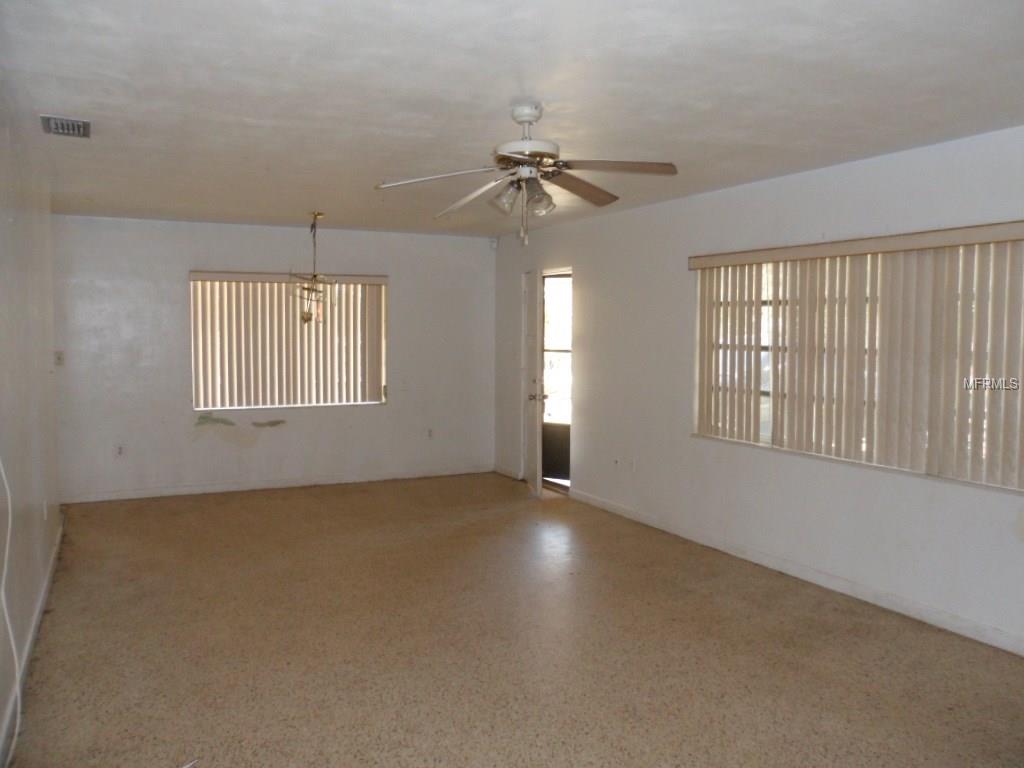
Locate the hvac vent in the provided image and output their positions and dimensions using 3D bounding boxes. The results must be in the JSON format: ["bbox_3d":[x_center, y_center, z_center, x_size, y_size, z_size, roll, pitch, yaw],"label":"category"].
[{"bbox_3d":[-2.058,-1.188,3.548,0.200,0.030,0.380,-2,5,-28],"label":"hvac vent"}]

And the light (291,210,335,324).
[{"bbox_3d":[-1.630,-0.956,6.359,0.370,0.890,0.370,-2,5,-28],"label":"light"}]

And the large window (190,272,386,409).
[{"bbox_3d":[-1.999,-0.398,7.101,1.790,1.230,0.110,-2,5,-28],"label":"large window"}]

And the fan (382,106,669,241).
[{"bbox_3d":[0.059,-0.879,3.234,1.280,0.570,1.280,-2,5,-28],"label":"fan"}]

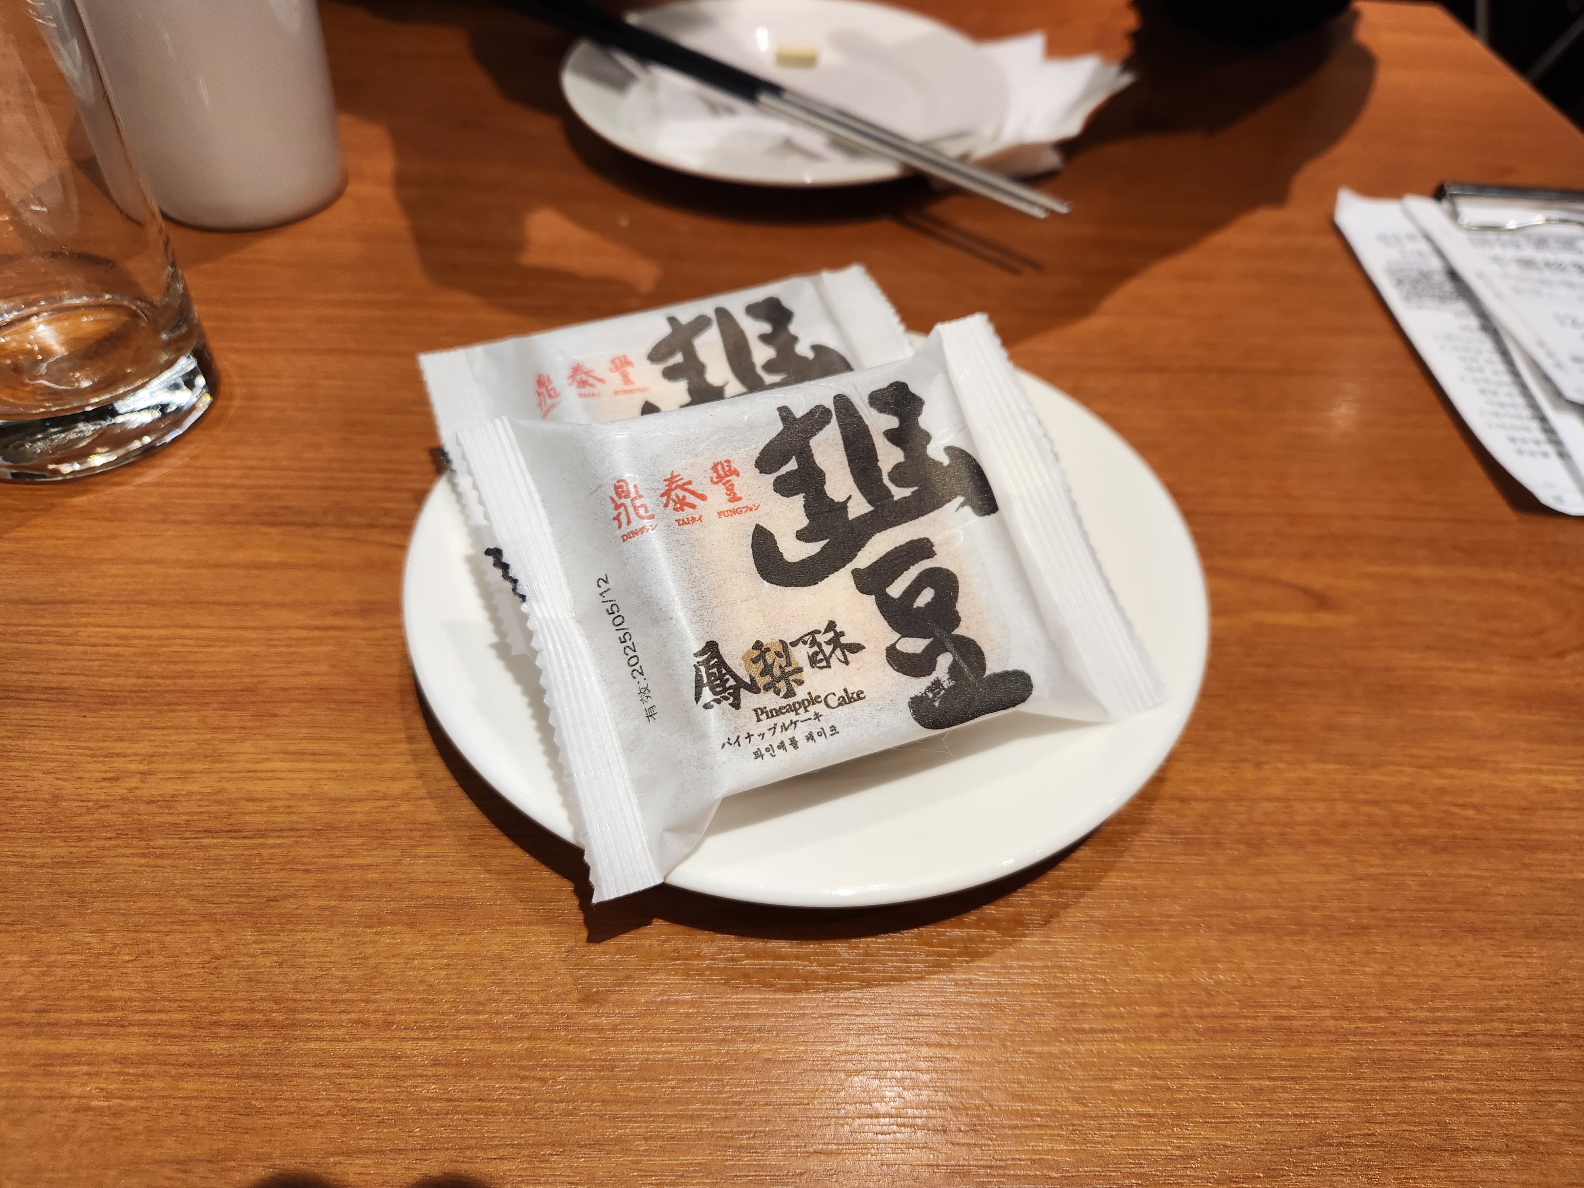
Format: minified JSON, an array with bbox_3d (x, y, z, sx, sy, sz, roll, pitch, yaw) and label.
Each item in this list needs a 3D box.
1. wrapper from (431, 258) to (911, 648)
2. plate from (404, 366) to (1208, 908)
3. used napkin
[{"bbox_3d":[-0.017,-0.035,0.225,0.105,0.022,0.083,-16,58,-15],"label":"wrapper"},{"bbox_3d":[0.003,-0.004,0.219,0.157,0.020,0.157,2,48,-2],"label":"plate"},{"bbox_3d":[0.030,-0.165,0.354,0.172,0.028,0.076,-4,49,-7],"label":"used napkin"}]

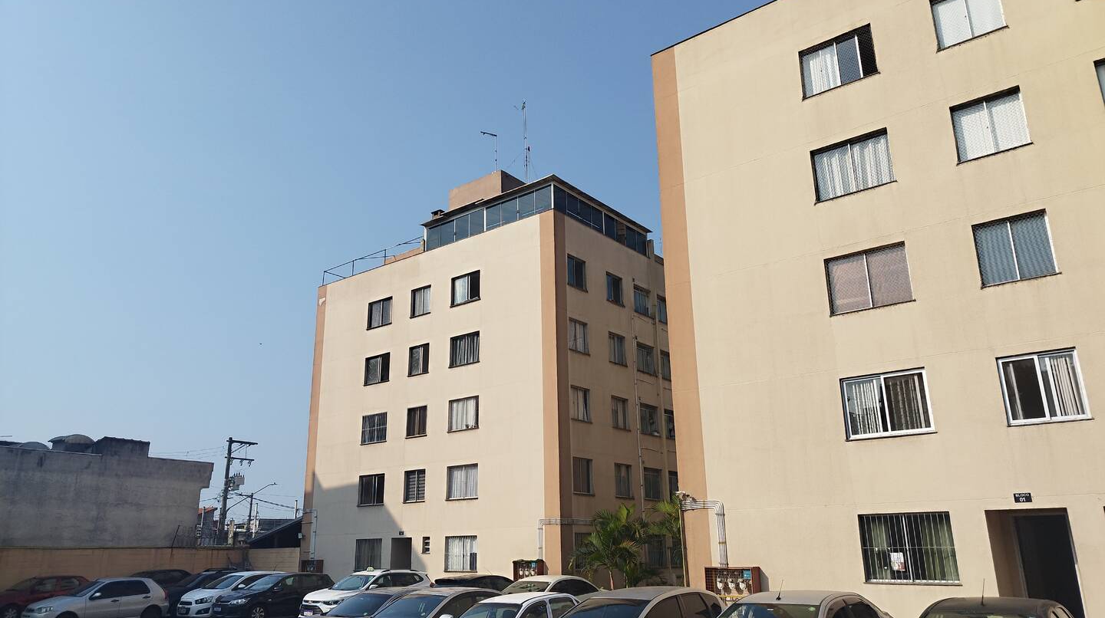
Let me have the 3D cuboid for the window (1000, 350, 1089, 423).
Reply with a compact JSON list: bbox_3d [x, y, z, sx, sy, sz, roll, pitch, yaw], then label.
[{"bbox_3d":[8.501,1.357,13.850,1.201,1.204,0.120,-14,-21,36],"label":"window"}]

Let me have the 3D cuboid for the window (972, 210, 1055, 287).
[{"bbox_3d":[8.592,-1.099,14.826,1.235,1.243,0.120,-14,-22,36],"label":"window"}]

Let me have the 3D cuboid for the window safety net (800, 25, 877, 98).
[{"bbox_3d":[6.391,-5.544,17.911,1.634,1.243,0.080,-14,-22,36],"label":"window safety net"}]

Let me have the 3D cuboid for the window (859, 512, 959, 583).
[{"bbox_3d":[6.474,4.383,14.591,1.579,1.207,0.120,-14,-21,36],"label":"window"}]

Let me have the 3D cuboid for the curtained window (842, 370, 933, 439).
[{"bbox_3d":[6.431,1.865,15.372,1.579,1.204,0.120,-14,-21,36],"label":"curtained window"}]

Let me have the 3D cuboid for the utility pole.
[{"bbox_3d":[-21.559,13.891,54.154,0.700,10.064,2.300,-14,-21,36],"label":"utility pole"}]

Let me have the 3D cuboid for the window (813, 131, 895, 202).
[{"bbox_3d":[6.346,-3.005,16.882,1.579,1.204,0.120,-14,-21,36],"label":"window"}]

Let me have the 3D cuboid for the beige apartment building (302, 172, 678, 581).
[{"bbox_3d":[-1.126,4.040,38.991,14.430,18.610,14.720,-14,-21,35],"label":"beige apartment building"}]

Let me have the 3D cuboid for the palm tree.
[{"bbox_3d":[1.766,7.574,24.474,2.230,3.170,2.230,-1,-17,0],"label":"palm tree"}]

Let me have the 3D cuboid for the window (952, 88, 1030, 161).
[{"bbox_3d":[8.532,-3.586,15.582,1.235,1.243,0.080,-14,-22,36],"label":"window"}]

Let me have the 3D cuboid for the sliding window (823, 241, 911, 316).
[{"bbox_3d":[6.388,-0.570,16.127,1.579,1.204,0.120,-14,-21,36],"label":"sliding window"}]

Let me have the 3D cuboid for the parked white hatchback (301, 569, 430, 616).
[{"bbox_3d":[-5.663,8.892,24.641,1.790,1.630,4.270,-14,-21,36],"label":"parked white hatchback"}]

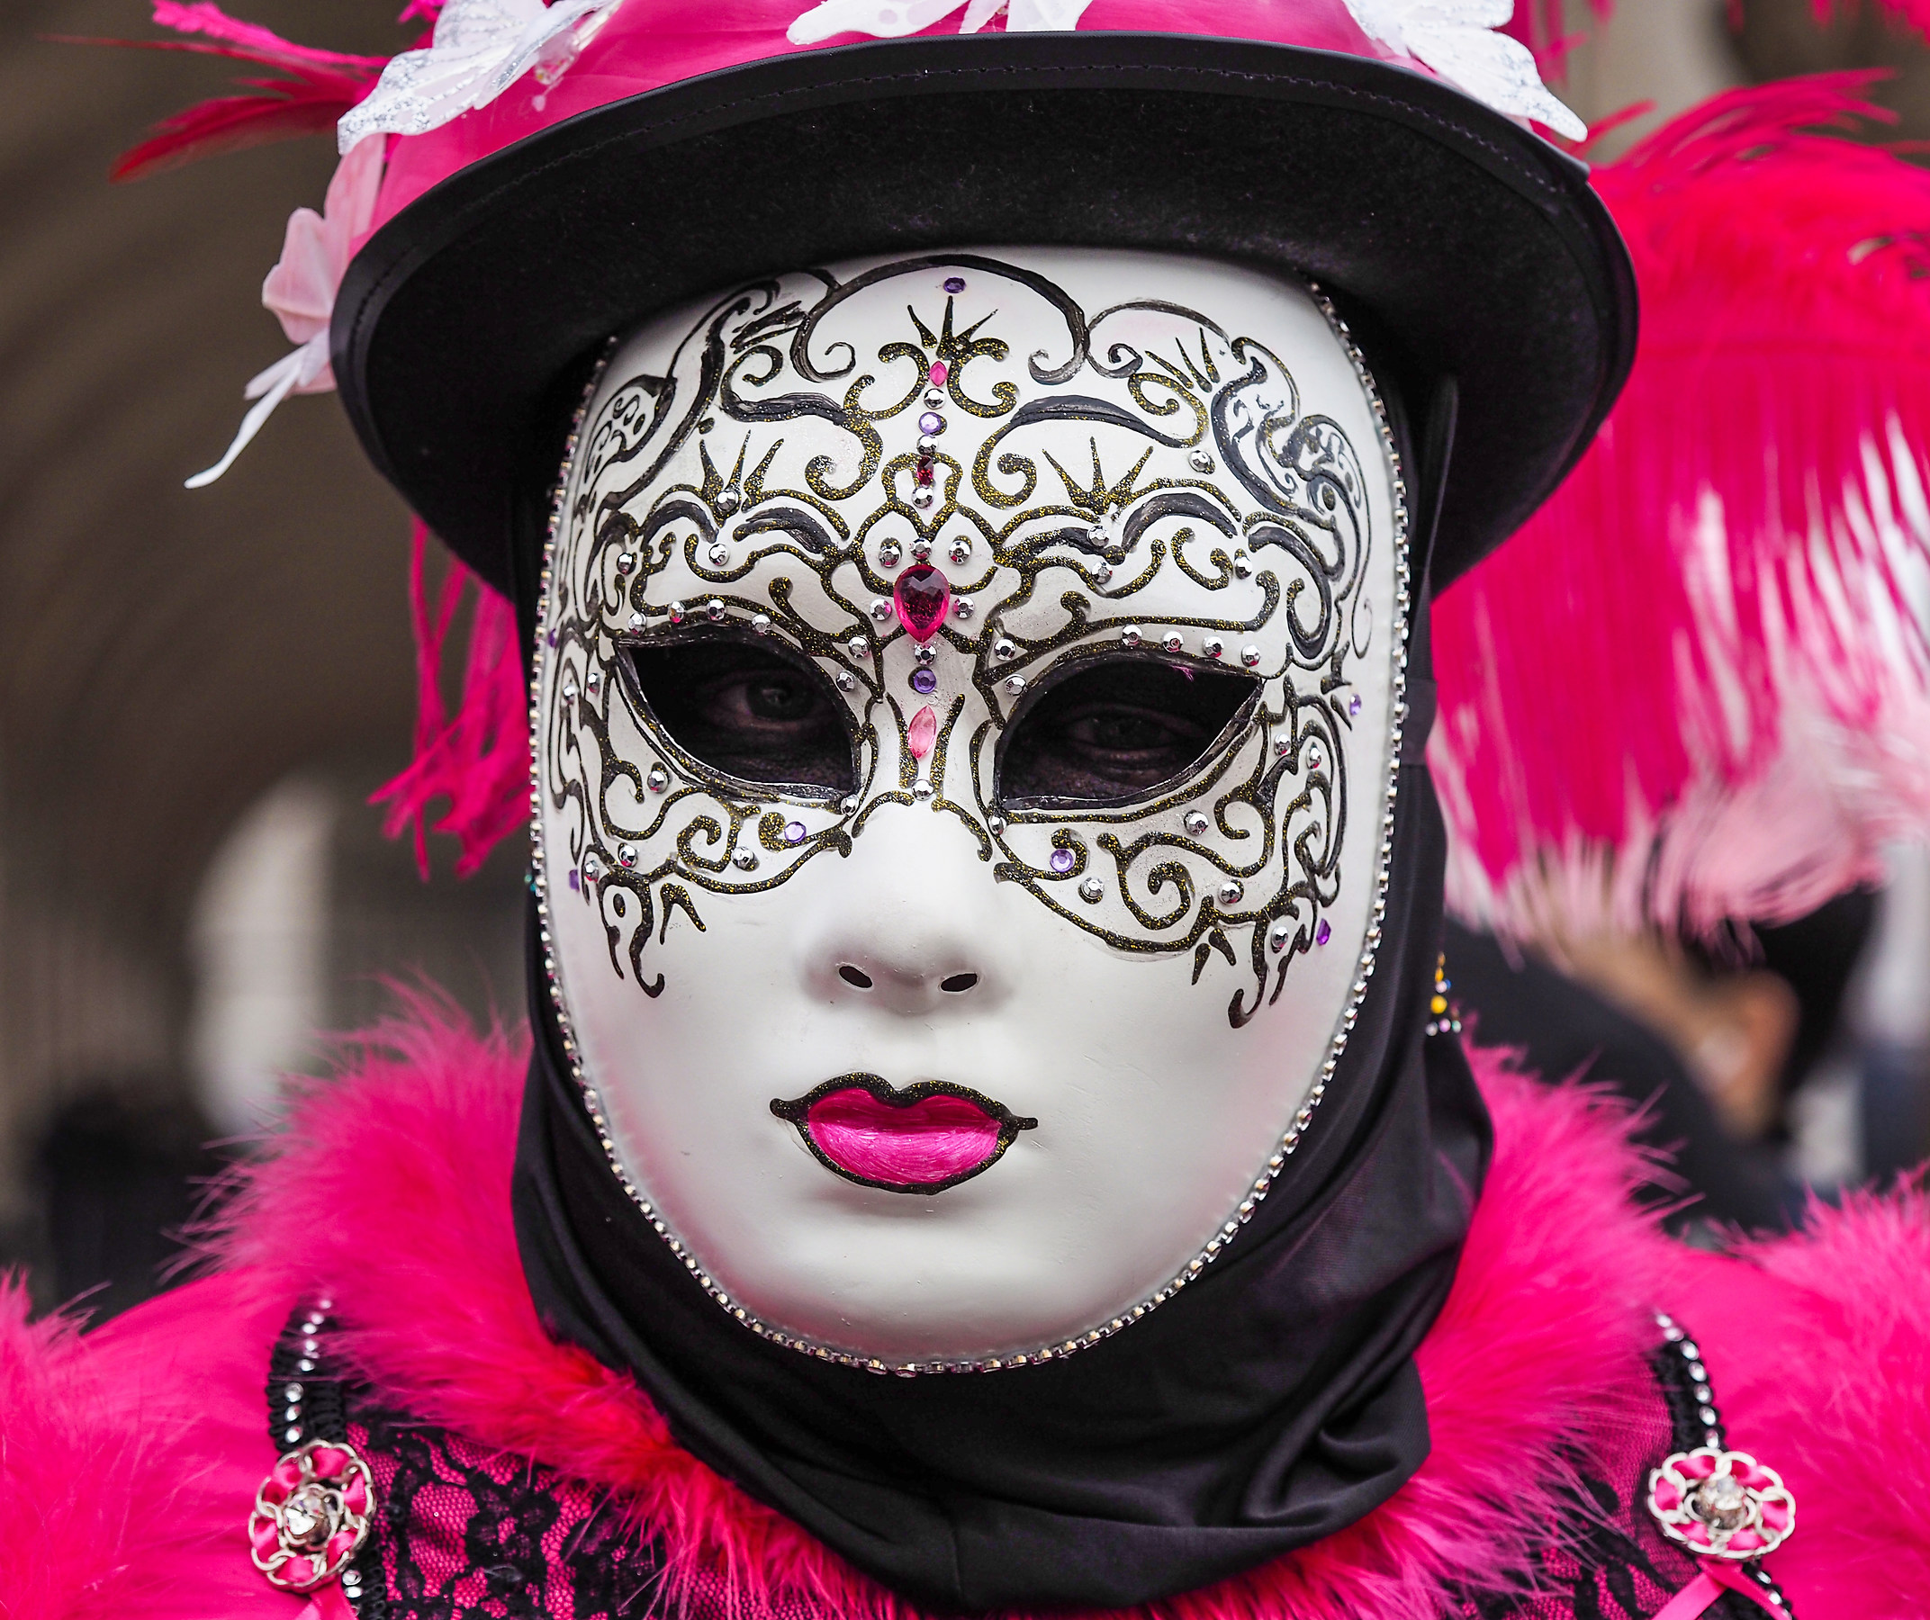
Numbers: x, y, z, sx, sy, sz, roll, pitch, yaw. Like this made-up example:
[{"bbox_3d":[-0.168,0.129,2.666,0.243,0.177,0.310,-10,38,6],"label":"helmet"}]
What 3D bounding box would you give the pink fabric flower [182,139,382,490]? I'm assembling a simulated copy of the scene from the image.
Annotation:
[{"bbox_3d":[-0.129,-0.098,1.455,0.042,0.071,0.052,0,0,-24],"label":"pink fabric flower"}]

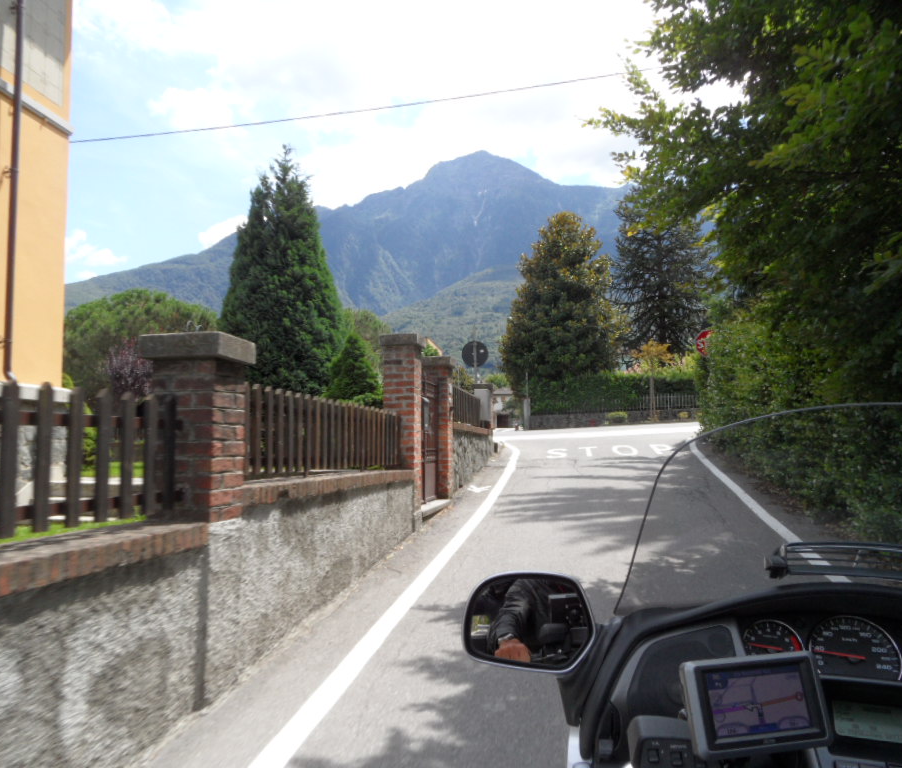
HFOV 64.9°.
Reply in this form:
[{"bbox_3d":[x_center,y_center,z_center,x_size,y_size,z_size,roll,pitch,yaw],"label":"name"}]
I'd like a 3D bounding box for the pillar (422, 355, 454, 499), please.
[{"bbox_3d":[-0.151,0.515,8.141,0.360,1.620,0.360,-1,-5,10],"label":"pillar"}]

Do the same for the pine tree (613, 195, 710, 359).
[{"bbox_3d":[8.894,-3.543,29.612,4.200,9.299,4.200,0,-5,0],"label":"pine tree"}]

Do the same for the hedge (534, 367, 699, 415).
[{"bbox_3d":[5.097,0.232,22.000,6.000,1.500,1.000,1,-5,-8],"label":"hedge"}]

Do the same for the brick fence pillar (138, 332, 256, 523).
[{"bbox_3d":[-1.160,0.213,3.263,0.385,0.840,0.375,-1,-5,10],"label":"brick fence pillar"}]

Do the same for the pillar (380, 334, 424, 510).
[{"bbox_3d":[-0.463,0.384,6.893,0.360,1.680,0.370,-1,-5,10],"label":"pillar"}]

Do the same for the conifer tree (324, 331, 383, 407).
[{"bbox_3d":[-1.236,0.155,8.930,0.820,1.673,0.820,0,-5,0],"label":"conifer tree"}]

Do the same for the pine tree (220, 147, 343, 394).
[{"bbox_3d":[-2.865,-1.402,11.781,2.200,5.242,2.200,0,-5,0],"label":"pine tree"}]

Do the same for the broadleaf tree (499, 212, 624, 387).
[{"bbox_3d":[3.969,-2.580,25.200,4.300,7.184,4.300,0,-5,0],"label":"broadleaf tree"}]

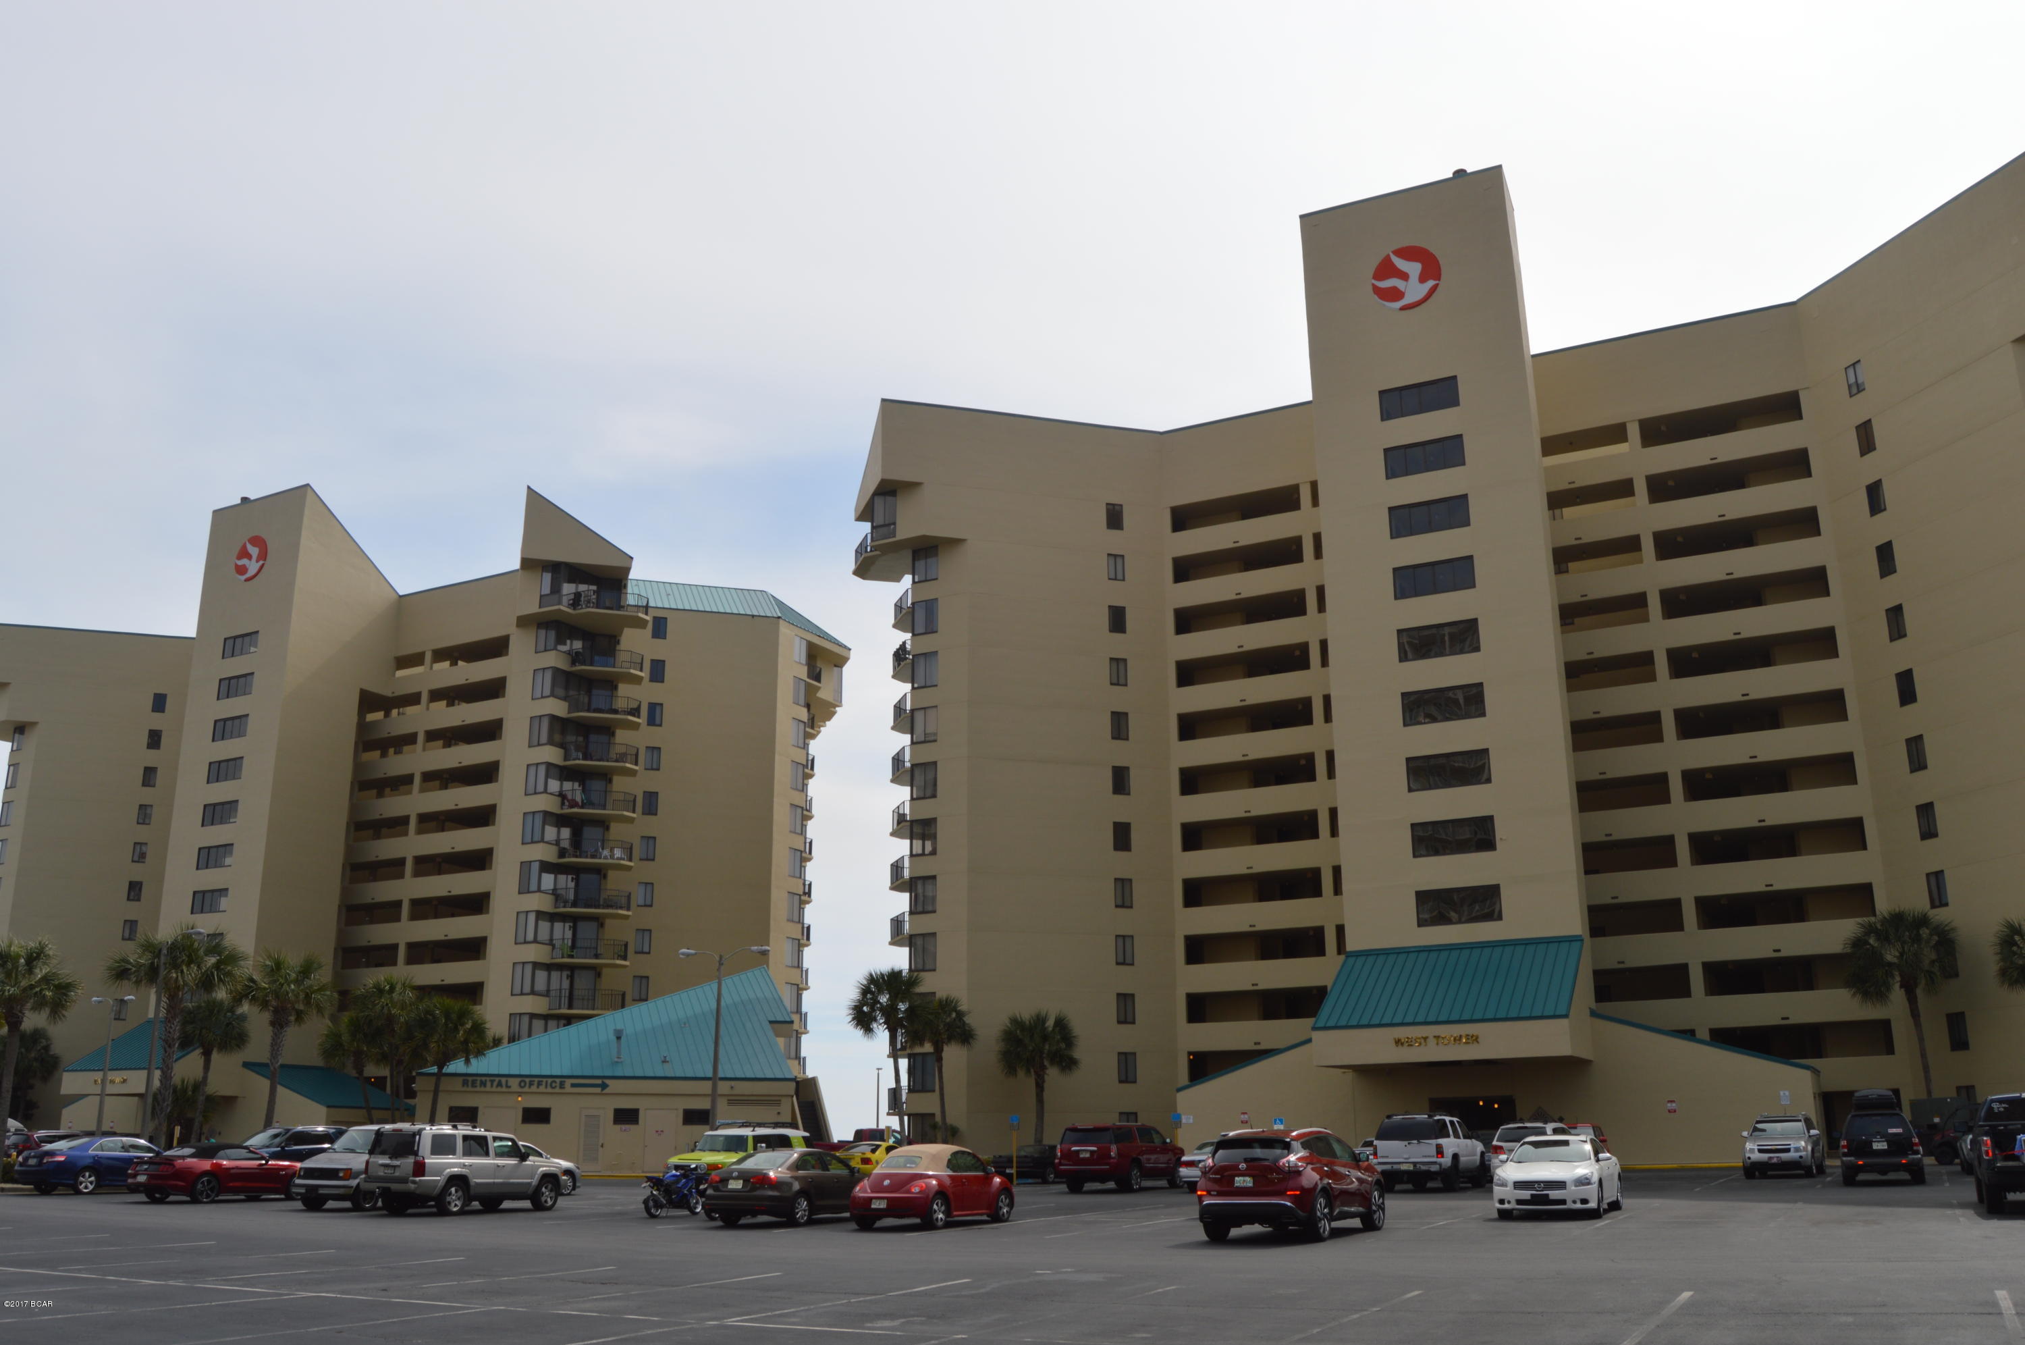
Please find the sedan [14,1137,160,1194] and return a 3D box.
[{"bbox_3d":[-23.466,12.864,41.064,1.820,1.460,4.806,-7,-17,21],"label":"sedan"}]

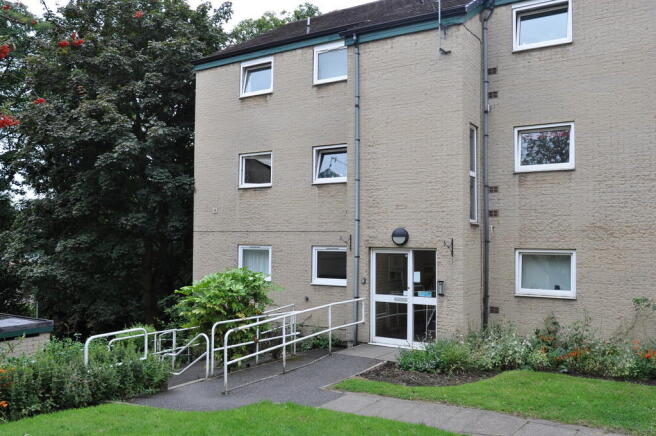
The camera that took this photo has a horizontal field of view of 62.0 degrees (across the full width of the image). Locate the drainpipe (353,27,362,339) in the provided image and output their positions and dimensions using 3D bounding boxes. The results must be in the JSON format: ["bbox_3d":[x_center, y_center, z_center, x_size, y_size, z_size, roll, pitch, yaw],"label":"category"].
[{"bbox_3d":[0.649,-0.672,12.115,0.110,6.940,0.120,-1,-3,30],"label":"drainpipe"}]

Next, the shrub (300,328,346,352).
[{"bbox_3d":[-0.151,2.849,12.700,1.010,0.520,0.750,-1,-3,30],"label":"shrub"}]

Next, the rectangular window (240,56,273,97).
[{"bbox_3d":[-2.001,-3.979,15.578,1.201,1.027,0.100,-1,-3,32],"label":"rectangular window"}]

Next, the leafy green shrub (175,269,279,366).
[{"bbox_3d":[-2.066,1.986,10.900,2.030,1.840,1.750,1,-2,-11],"label":"leafy green shrub"}]

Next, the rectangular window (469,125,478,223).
[{"bbox_3d":[3.111,-0.922,11.780,0.100,2.110,0.590,-1,-3,32],"label":"rectangular window"}]

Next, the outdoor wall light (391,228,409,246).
[{"bbox_3d":[1.547,0.401,11.673,0.370,0.370,0.140,-1,-3,32],"label":"outdoor wall light"}]

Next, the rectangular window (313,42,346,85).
[{"bbox_3d":[0.160,-4.021,14.215,1.201,1.027,0.100,-1,-3,32],"label":"rectangular window"}]

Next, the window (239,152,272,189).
[{"bbox_3d":[-2.032,-1.325,15.371,1.150,0.970,0.110,-1,-3,30],"label":"window"}]

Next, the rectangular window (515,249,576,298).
[{"bbox_3d":[4.512,1.151,11.329,1.201,0.997,0.100,-1,-3,32],"label":"rectangular window"}]

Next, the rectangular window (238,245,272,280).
[{"bbox_3d":[-2.042,1.284,15.264,1.150,0.980,0.110,-1,-3,30],"label":"rectangular window"}]

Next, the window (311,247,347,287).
[{"bbox_3d":[0.102,1.241,14.026,1.150,0.980,0.110,-1,-3,30],"label":"window"}]

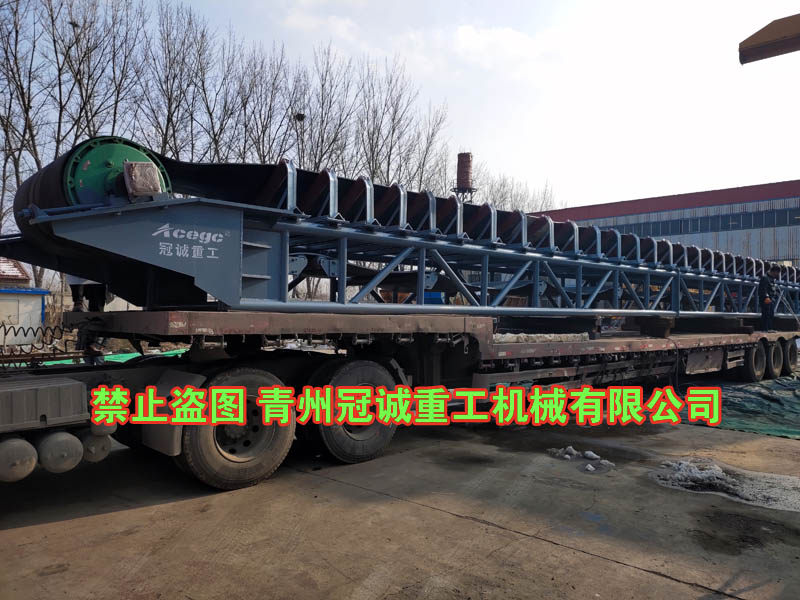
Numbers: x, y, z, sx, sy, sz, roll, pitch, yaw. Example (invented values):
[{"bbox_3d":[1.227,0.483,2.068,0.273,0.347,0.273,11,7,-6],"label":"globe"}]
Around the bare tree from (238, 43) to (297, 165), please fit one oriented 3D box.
[{"bbox_3d":[-7.229,-5.975,29.000,3.500,16.100,3.500,1,-1,-12],"label":"bare tree"}]

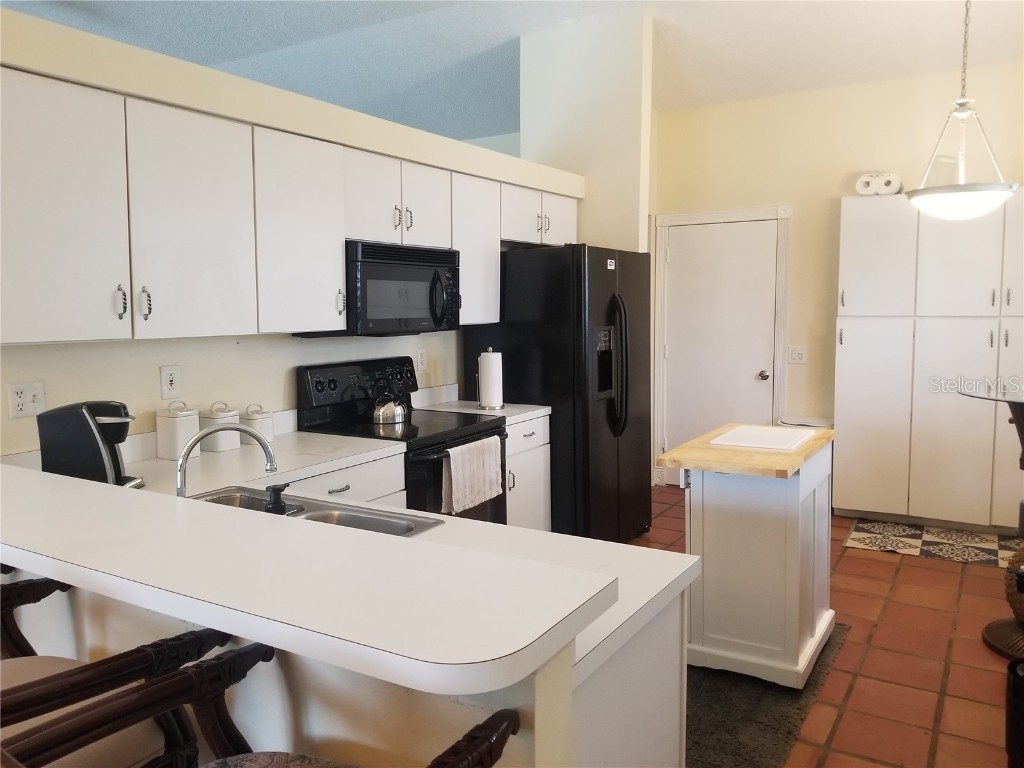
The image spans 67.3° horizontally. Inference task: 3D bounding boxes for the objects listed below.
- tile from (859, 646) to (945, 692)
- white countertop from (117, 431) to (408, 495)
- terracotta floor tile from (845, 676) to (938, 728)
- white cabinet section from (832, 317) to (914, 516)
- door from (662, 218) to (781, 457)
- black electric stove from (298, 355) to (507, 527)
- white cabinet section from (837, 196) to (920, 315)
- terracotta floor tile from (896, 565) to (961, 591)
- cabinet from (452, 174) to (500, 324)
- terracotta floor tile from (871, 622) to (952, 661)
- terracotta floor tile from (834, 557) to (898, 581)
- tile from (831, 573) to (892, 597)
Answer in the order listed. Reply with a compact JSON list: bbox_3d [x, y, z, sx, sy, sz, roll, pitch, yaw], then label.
[{"bbox_3d":[1.563,1.137,3.069,0.277,0.015,0.293,3,7,32],"label":"tile"},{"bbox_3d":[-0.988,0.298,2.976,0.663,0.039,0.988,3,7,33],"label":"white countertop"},{"bbox_3d":[1.395,1.171,2.810,0.284,0.016,0.288,3,7,33],"label":"terracotta floor tile"},{"bbox_3d":[2.466,0.189,5.195,0.456,1.286,0.360,3,7,33],"label":"white cabinet section"},{"bbox_3d":[1.587,-0.186,5.884,0.827,2.042,0.050,3,7,32],"label":"door"},{"bbox_3d":[-0.485,0.496,3.715,0.693,1.193,0.751,3,7,33],"label":"black electric stove"},{"bbox_3d":[2.452,-0.837,5.098,0.455,0.768,0.360,3,7,33],"label":"white cabinet section"},{"bbox_3d":[2.200,1.029,4.064,0.277,0.015,0.301,3,7,32],"label":"terracotta floor tile"},{"bbox_3d":[-0.312,-0.706,4.140,0.314,0.760,0.435,3,7,32],"label":"cabinet"},{"bbox_3d":[1.720,1.111,3.315,0.277,0.015,0.270,3,7,32],"label":"terracotta floor tile"},{"bbox_3d":[1.942,1.017,4.213,0.274,0.015,0.294,3,7,32],"label":"terracotta floor tile"},{"bbox_3d":[1.783,1.044,3.965,0.274,0.015,0.273,3,7,32],"label":"tile"}]

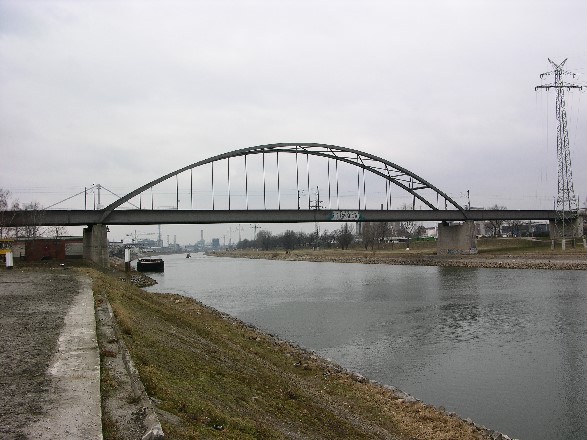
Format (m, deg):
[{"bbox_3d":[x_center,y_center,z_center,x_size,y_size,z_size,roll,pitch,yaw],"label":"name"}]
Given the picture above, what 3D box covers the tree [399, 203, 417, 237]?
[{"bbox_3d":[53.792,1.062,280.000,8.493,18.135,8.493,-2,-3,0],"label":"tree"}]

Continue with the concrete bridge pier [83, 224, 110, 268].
[{"bbox_3d":[-44.029,5.933,131.555,3.300,8.900,13.000,0,-3,-29],"label":"concrete bridge pier"}]

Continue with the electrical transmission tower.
[{"bbox_3d":[79.035,-18.889,173.296,12.900,54.800,7.300,-2,-3,10],"label":"electrical transmission tower"}]

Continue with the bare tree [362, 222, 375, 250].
[{"bbox_3d":[39.181,8.228,310.000,6.791,14.863,6.791,-2,-3,0],"label":"bare tree"}]

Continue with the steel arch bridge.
[{"bbox_3d":[2.734,-9.432,159.252,109.250,20.900,11.800,0,-3,-29],"label":"steel arch bridge"}]

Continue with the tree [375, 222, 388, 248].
[{"bbox_3d":[45.231,7.838,305.000,7.453,14.110,7.453,-2,-3,0],"label":"tree"}]

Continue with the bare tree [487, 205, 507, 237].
[{"bbox_3d":[89.629,0.397,262.000,9.051,14.457,9.051,-2,-3,0],"label":"bare tree"}]

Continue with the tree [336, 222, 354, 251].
[{"bbox_3d":[30.233,9.651,345.000,10.465,15.786,10.465,-2,-3,0],"label":"tree"}]

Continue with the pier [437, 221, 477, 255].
[{"bbox_3d":[50.976,5.652,184.786,3.300,10.000,13.000,0,-3,-29],"label":"pier"}]

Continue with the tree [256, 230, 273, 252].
[{"bbox_3d":[-26.390,18.883,540.000,14.560,17.714,14.560,-2,-3,0],"label":"tree"}]

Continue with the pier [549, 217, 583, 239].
[{"bbox_3d":[97.088,3.047,210.673,3.500,7.800,12.000,0,-3,-29],"label":"pier"}]

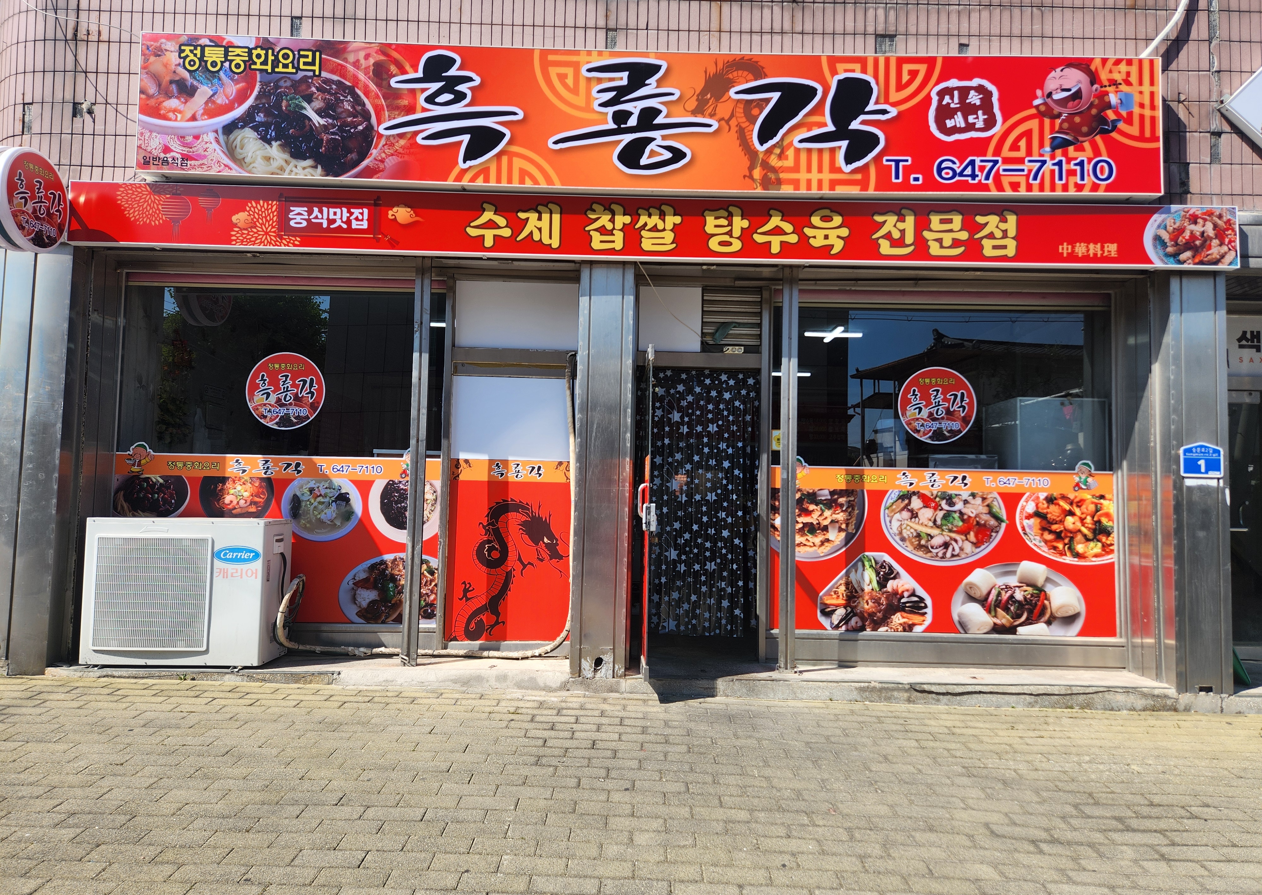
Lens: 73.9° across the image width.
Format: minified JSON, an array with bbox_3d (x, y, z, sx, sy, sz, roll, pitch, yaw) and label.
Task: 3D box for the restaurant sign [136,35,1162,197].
[{"bbox_3d":[0.116,-1.837,4.730,5.653,0.784,0.197,1,-4,0],"label":"restaurant sign"}]

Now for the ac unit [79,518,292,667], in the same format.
[{"bbox_3d":[-2.570,0.831,4.896,0.997,0.814,0.390,1,-4,0],"label":"ac unit"}]

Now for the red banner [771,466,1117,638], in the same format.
[{"bbox_3d":[1.972,0.656,5.292,2.176,1.028,0.020,1,-4,0],"label":"red banner"}]

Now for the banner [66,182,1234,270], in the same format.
[{"bbox_3d":[0.136,-1.232,4.726,6.506,0.350,0.127,1,-4,0],"label":"banner"}]

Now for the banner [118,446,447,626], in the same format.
[{"bbox_3d":[-2.231,0.577,5.273,2.050,1.045,0.020,1,-4,0],"label":"banner"}]

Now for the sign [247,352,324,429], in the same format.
[{"bbox_3d":[-2.192,-0.357,5.328,0.495,0.484,0.015,1,-4,0],"label":"sign"}]

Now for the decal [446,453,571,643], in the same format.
[{"bbox_3d":[-0.758,0.645,5.230,0.767,1.128,0.020,1,-4,0],"label":"decal"}]

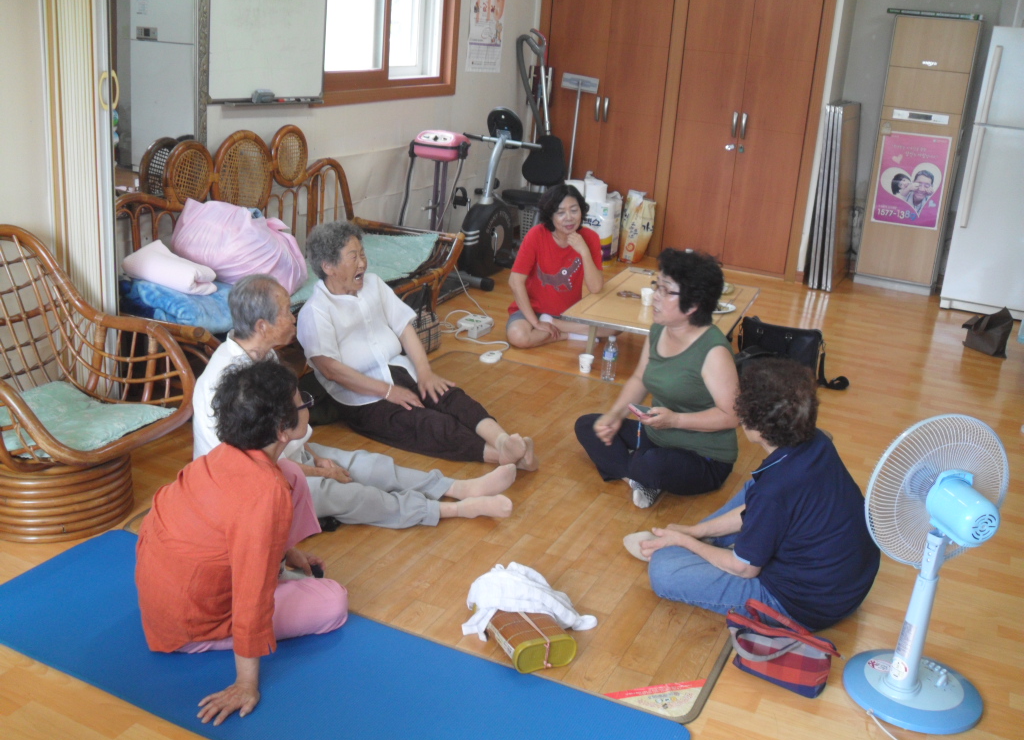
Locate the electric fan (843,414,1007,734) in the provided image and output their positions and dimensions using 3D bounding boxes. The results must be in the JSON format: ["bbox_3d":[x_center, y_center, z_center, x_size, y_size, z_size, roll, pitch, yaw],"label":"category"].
[{"bbox_3d":[0.993,0.462,2.443,0.385,0.740,0.360,0,19,-13],"label":"electric fan"}]

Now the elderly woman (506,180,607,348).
[{"bbox_3d":[0.287,-0.532,5.271,0.588,0.780,0.557,3,19,-2],"label":"elderly woman"}]

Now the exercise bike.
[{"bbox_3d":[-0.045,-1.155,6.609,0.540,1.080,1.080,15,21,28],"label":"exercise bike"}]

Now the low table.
[{"bbox_3d":[0.766,-0.215,5.220,0.750,0.274,1.195,11,20,20],"label":"low table"}]

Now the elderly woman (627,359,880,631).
[{"bbox_3d":[0.763,0.278,3.056,0.750,0.729,0.608,16,22,33],"label":"elderly woman"}]

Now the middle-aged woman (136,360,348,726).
[{"bbox_3d":[-0.643,0.330,2.583,0.537,0.760,0.669,18,23,36],"label":"middle-aged woman"}]

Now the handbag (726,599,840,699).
[{"bbox_3d":[0.676,0.688,2.595,0.270,0.165,0.120,17,22,33],"label":"handbag"}]

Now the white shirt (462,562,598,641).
[{"bbox_3d":[0.047,0.613,2.847,0.375,0.142,0.253,1,19,-8],"label":"white shirt"}]

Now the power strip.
[{"bbox_3d":[-0.183,-0.224,5.380,0.160,0.052,0.220,12,19,21],"label":"power strip"}]

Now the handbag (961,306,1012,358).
[{"bbox_3d":[2.659,-0.220,5.779,0.150,0.240,0.260,-8,22,-33],"label":"handbag"}]

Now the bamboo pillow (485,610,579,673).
[{"bbox_3d":[0.028,0.674,2.725,0.167,0.101,0.284,-6,21,-27],"label":"bamboo pillow"}]

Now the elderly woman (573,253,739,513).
[{"bbox_3d":[0.617,0.006,3.689,0.588,0.821,0.588,-6,21,-27],"label":"elderly woman"}]

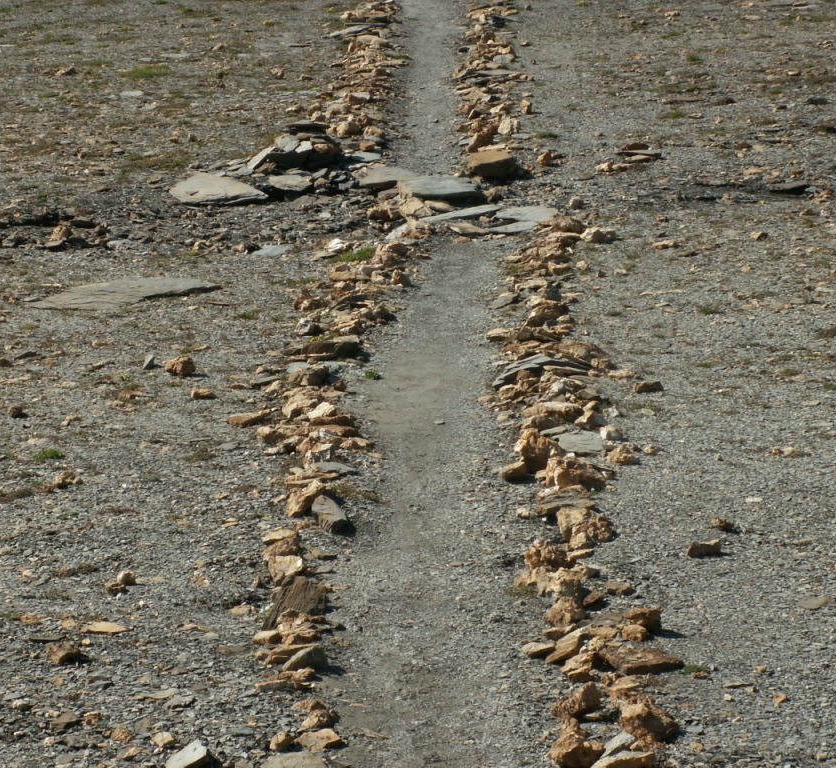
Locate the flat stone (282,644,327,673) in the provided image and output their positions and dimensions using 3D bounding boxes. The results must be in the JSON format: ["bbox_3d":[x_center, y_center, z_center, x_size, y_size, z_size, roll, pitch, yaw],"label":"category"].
[{"bbox_3d":[-0.448,1.094,13.907,0.180,0.085,0.120,0,12,0],"label":"flat stone"}]

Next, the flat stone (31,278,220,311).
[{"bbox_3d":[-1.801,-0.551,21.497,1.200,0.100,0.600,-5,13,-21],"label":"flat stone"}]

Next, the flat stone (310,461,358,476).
[{"bbox_3d":[-0.413,0.413,17.041,0.220,0.035,0.170,0,12,0],"label":"flat stone"}]

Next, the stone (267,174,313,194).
[{"bbox_3d":[-0.952,-1.482,25.873,0.340,0.075,0.320,0,12,0],"label":"stone"}]

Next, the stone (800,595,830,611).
[{"bbox_3d":[1.688,0.928,14.819,0.140,0.025,0.140,0,12,0],"label":"stone"}]

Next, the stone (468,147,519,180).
[{"bbox_3d":[0.562,-1.672,26.525,0.390,0.170,0.380,0,12,0],"label":"stone"}]

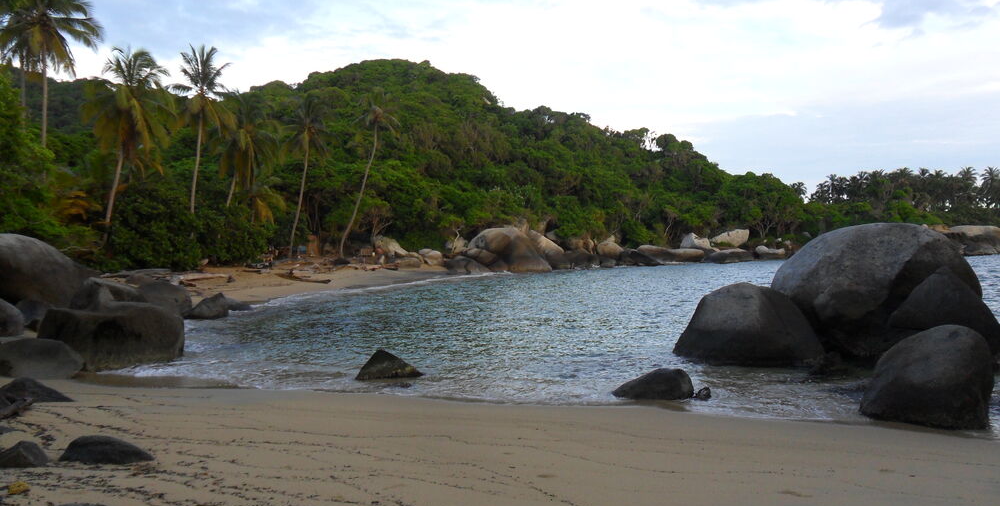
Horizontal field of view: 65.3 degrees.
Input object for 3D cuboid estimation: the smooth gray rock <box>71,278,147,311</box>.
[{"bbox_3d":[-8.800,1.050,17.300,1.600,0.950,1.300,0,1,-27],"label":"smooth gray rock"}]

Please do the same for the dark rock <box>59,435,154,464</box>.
[{"bbox_3d":[-2.930,1.445,5.830,0.640,0.200,0.380,0,1,-27],"label":"dark rock"}]

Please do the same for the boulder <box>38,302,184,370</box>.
[{"bbox_3d":[-7.050,1.440,14.200,2.350,1.120,1.800,0,1,-26],"label":"boulder"}]

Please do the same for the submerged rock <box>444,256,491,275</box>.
[{"bbox_3d":[-2.360,0.950,57.000,3.300,1.350,2.400,0,1,-2],"label":"submerged rock"}]

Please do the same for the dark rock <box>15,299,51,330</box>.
[{"bbox_3d":[-9.900,1.270,16.600,0.900,0.720,0.850,0,1,-30],"label":"dark rock"}]

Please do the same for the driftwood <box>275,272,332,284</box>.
[{"bbox_3d":[-10.000,1.300,39.800,3.000,0.500,0.800,0,1,-24],"label":"driftwood"}]

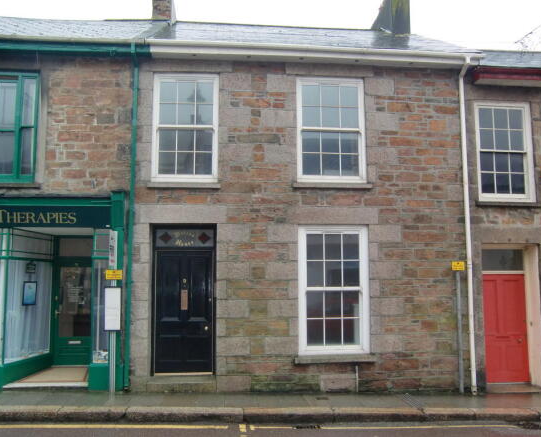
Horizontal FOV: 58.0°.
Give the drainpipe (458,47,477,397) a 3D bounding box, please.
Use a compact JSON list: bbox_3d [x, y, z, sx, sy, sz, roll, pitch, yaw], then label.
[{"bbox_3d":[3.328,0.073,8.146,0.100,5.610,0.240,0,-6,-5],"label":"drainpipe"}]

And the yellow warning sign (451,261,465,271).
[{"bbox_3d":[3.115,0.791,8.094,0.228,0.155,0.020,0,-6,-5],"label":"yellow warning sign"}]

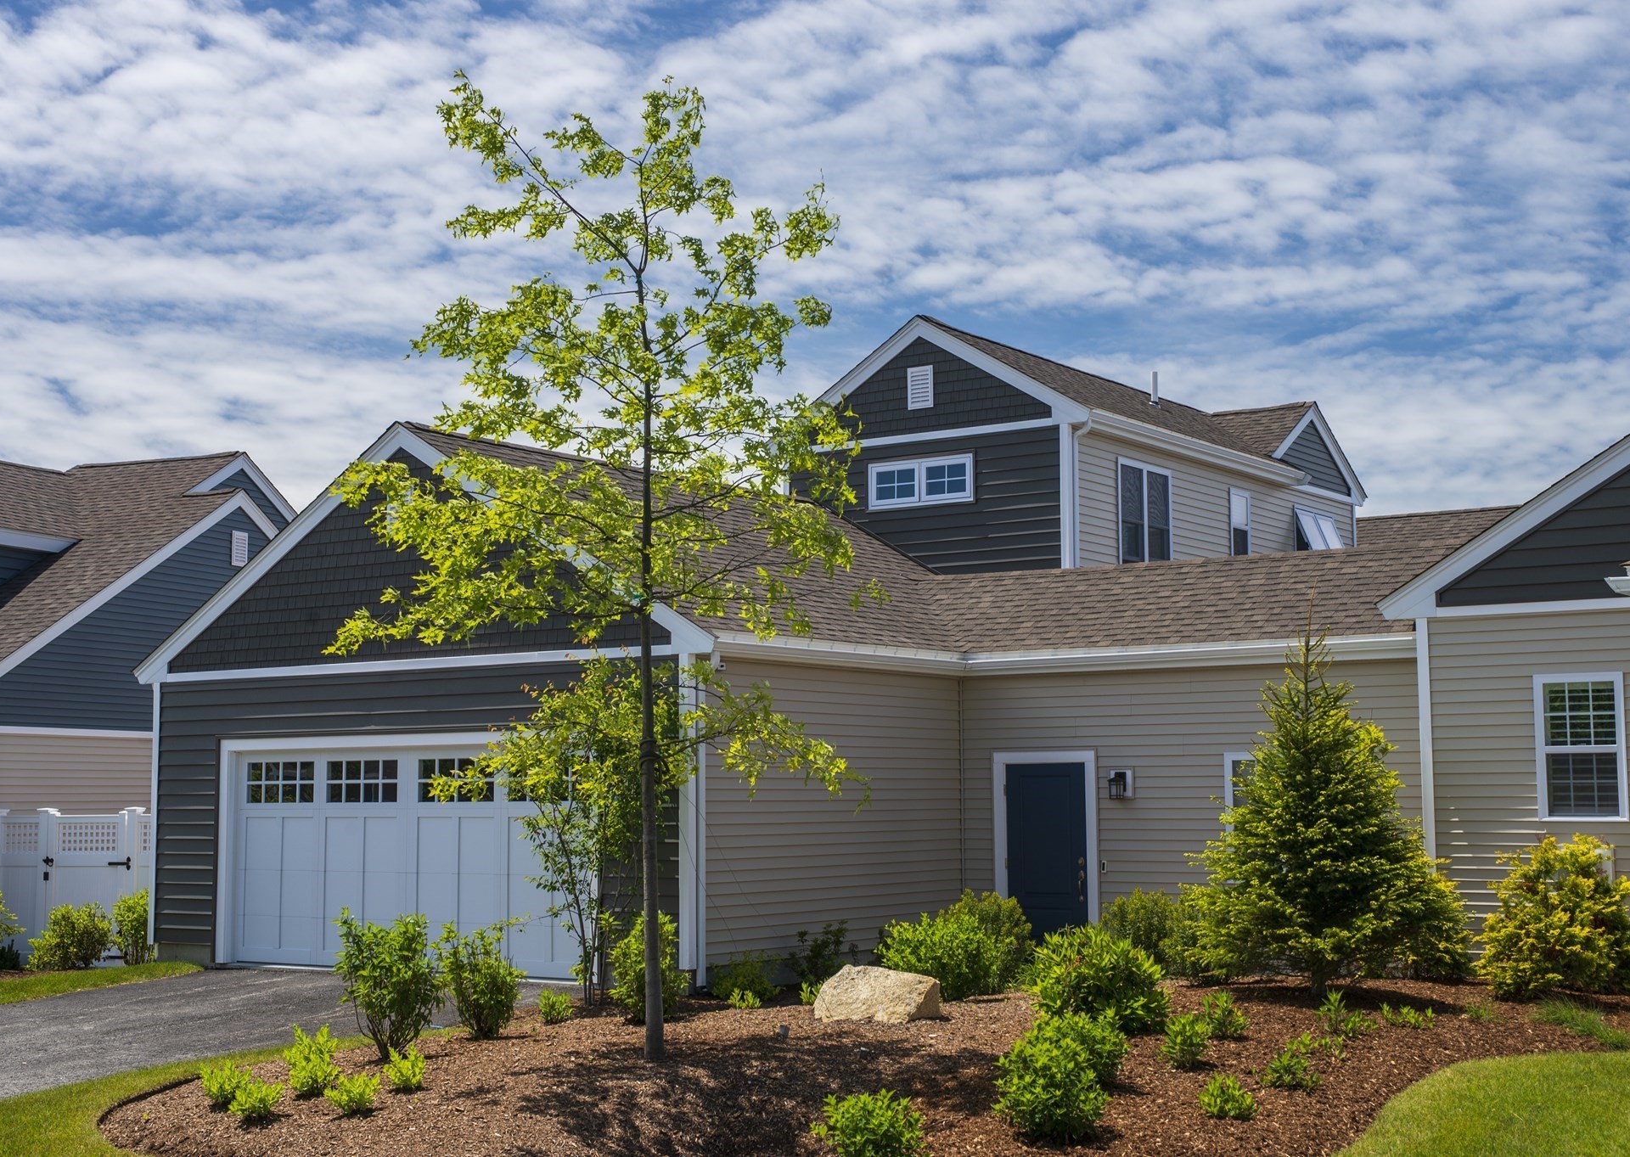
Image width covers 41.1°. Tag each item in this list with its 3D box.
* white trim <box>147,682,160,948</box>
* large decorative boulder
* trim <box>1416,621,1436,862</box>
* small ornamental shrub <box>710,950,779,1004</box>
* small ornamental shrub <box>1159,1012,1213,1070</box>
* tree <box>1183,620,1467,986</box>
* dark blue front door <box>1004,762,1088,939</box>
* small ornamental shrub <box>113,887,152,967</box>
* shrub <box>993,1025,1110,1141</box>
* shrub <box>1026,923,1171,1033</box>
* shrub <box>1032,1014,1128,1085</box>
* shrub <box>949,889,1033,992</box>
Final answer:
[{"bbox_3d":[-6.920,2.475,22.882,0.100,2.712,0.100,-4,-7,36],"label":"white trim"},{"bbox_3d":[0.432,2.890,15.100,0.897,0.373,0.583,0,-6,2],"label":"large decorative boulder"},{"bbox_3d":[5.270,1.803,18.728,0.110,2.900,0.080,-4,-7,35],"label":"trim"},{"bbox_3d":[-0.571,3.245,17.700,0.577,0.407,0.519,0,-6,-2],"label":"small ornamental shrub"},{"bbox_3d":[2.112,2.638,12.400,0.285,0.314,0.285,-1,-6,9],"label":"small ornamental shrub"},{"bbox_3d":[3.983,1.811,16.851,2.168,2.821,2.168,-2,-6,13],"label":"tree"},{"bbox_3d":[2.305,2.835,21.638,0.908,2.000,0.050,-4,-7,35],"label":"dark blue front door"},{"bbox_3d":[-7.389,3.823,23.843,0.655,0.826,0.655,1,-6,-17],"label":"small ornamental shrub"},{"bbox_3d":[1.108,2.364,10.200,0.533,0.491,0.533,-1,-6,6],"label":"shrub"},{"bbox_3d":[1.889,2.643,14.490,0.958,0.686,0.958,-1,-6,7],"label":"shrub"},{"bbox_3d":[1.464,2.572,11.944,0.529,0.368,0.529,-1,-6,7],"label":"shrub"},{"bbox_3d":[1.472,3.032,18.245,0.740,0.821,0.740,-1,-6,4],"label":"shrub"}]

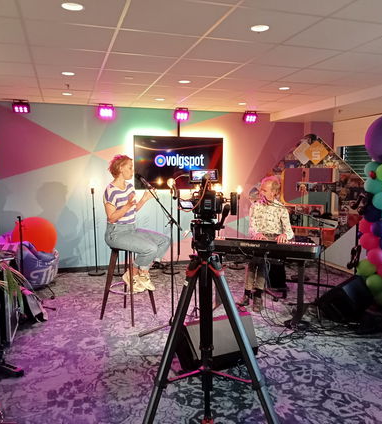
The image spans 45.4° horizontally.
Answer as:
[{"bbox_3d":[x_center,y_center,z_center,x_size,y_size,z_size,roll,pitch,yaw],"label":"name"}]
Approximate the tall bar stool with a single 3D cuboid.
[{"bbox_3d":[-0.613,0.697,4.499,0.440,0.680,0.440,3,6,29],"label":"tall bar stool"}]

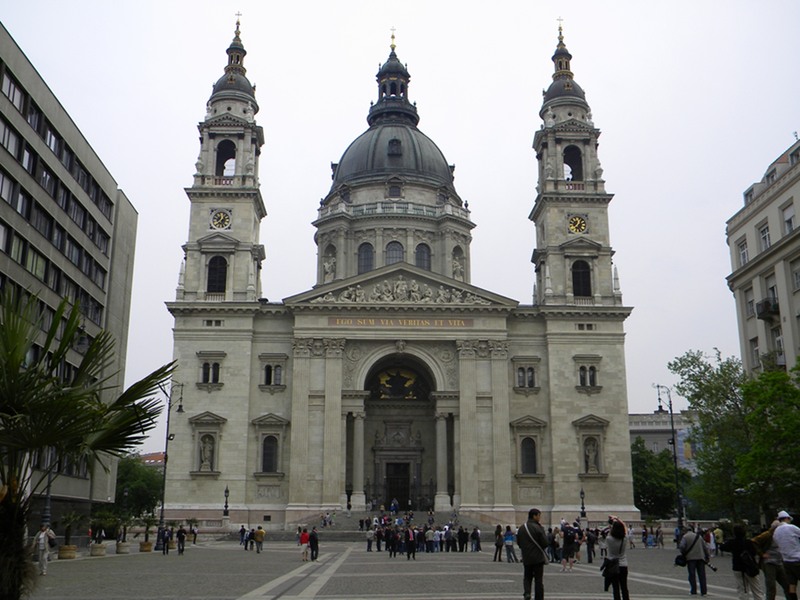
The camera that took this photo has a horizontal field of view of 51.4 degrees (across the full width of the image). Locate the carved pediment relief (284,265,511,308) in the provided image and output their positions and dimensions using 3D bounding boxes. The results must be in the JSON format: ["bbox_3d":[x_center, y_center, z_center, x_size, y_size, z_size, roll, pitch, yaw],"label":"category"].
[{"bbox_3d":[0.246,-1.660,102.371,28.500,5.900,2.000,1,-15,-2],"label":"carved pediment relief"}]

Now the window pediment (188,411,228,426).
[{"bbox_3d":[-22.731,14.078,98.761,4.600,1.650,0.900,1,-15,-2],"label":"window pediment"}]

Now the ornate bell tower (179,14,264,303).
[{"bbox_3d":[-22.848,-19.666,112.490,9.698,44.100,9.698,1,-16,-2],"label":"ornate bell tower"}]

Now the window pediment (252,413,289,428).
[{"bbox_3d":[-15.518,14.451,100.033,4.600,1.650,0.900,1,-15,-2],"label":"window pediment"}]

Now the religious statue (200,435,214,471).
[{"bbox_3d":[-22.221,17.896,96.504,1.531,4.185,1.123,1,-16,-2],"label":"religious statue"}]

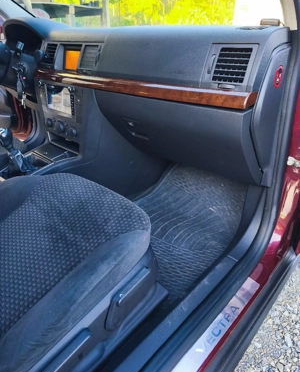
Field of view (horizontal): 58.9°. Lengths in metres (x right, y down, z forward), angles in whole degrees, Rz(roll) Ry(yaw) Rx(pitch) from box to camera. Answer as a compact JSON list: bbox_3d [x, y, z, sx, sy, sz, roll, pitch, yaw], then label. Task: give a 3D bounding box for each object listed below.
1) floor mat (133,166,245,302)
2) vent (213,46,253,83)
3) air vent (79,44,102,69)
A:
[{"bbox_3d":[0.108,0.104,1.005,0.450,0.070,0.640,25,43,37],"label":"floor mat"},{"bbox_3d":[0.179,-0.256,0.569,0.074,0.072,0.025,16,15,27],"label":"vent"},{"bbox_3d":[-0.188,-0.419,0.872,0.082,0.074,0.025,22,15,34],"label":"air vent"}]

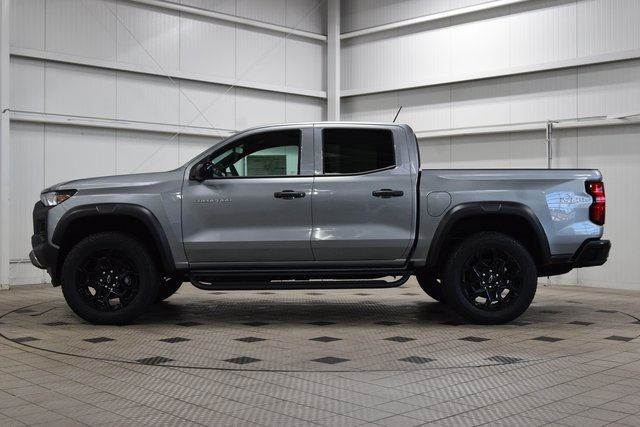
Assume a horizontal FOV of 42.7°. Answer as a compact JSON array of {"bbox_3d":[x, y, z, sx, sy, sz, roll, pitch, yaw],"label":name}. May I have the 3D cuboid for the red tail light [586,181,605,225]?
[{"bbox_3d":[2.440,-0.093,7.290,0.180,0.390,0.170,0,0,-2],"label":"red tail light"}]

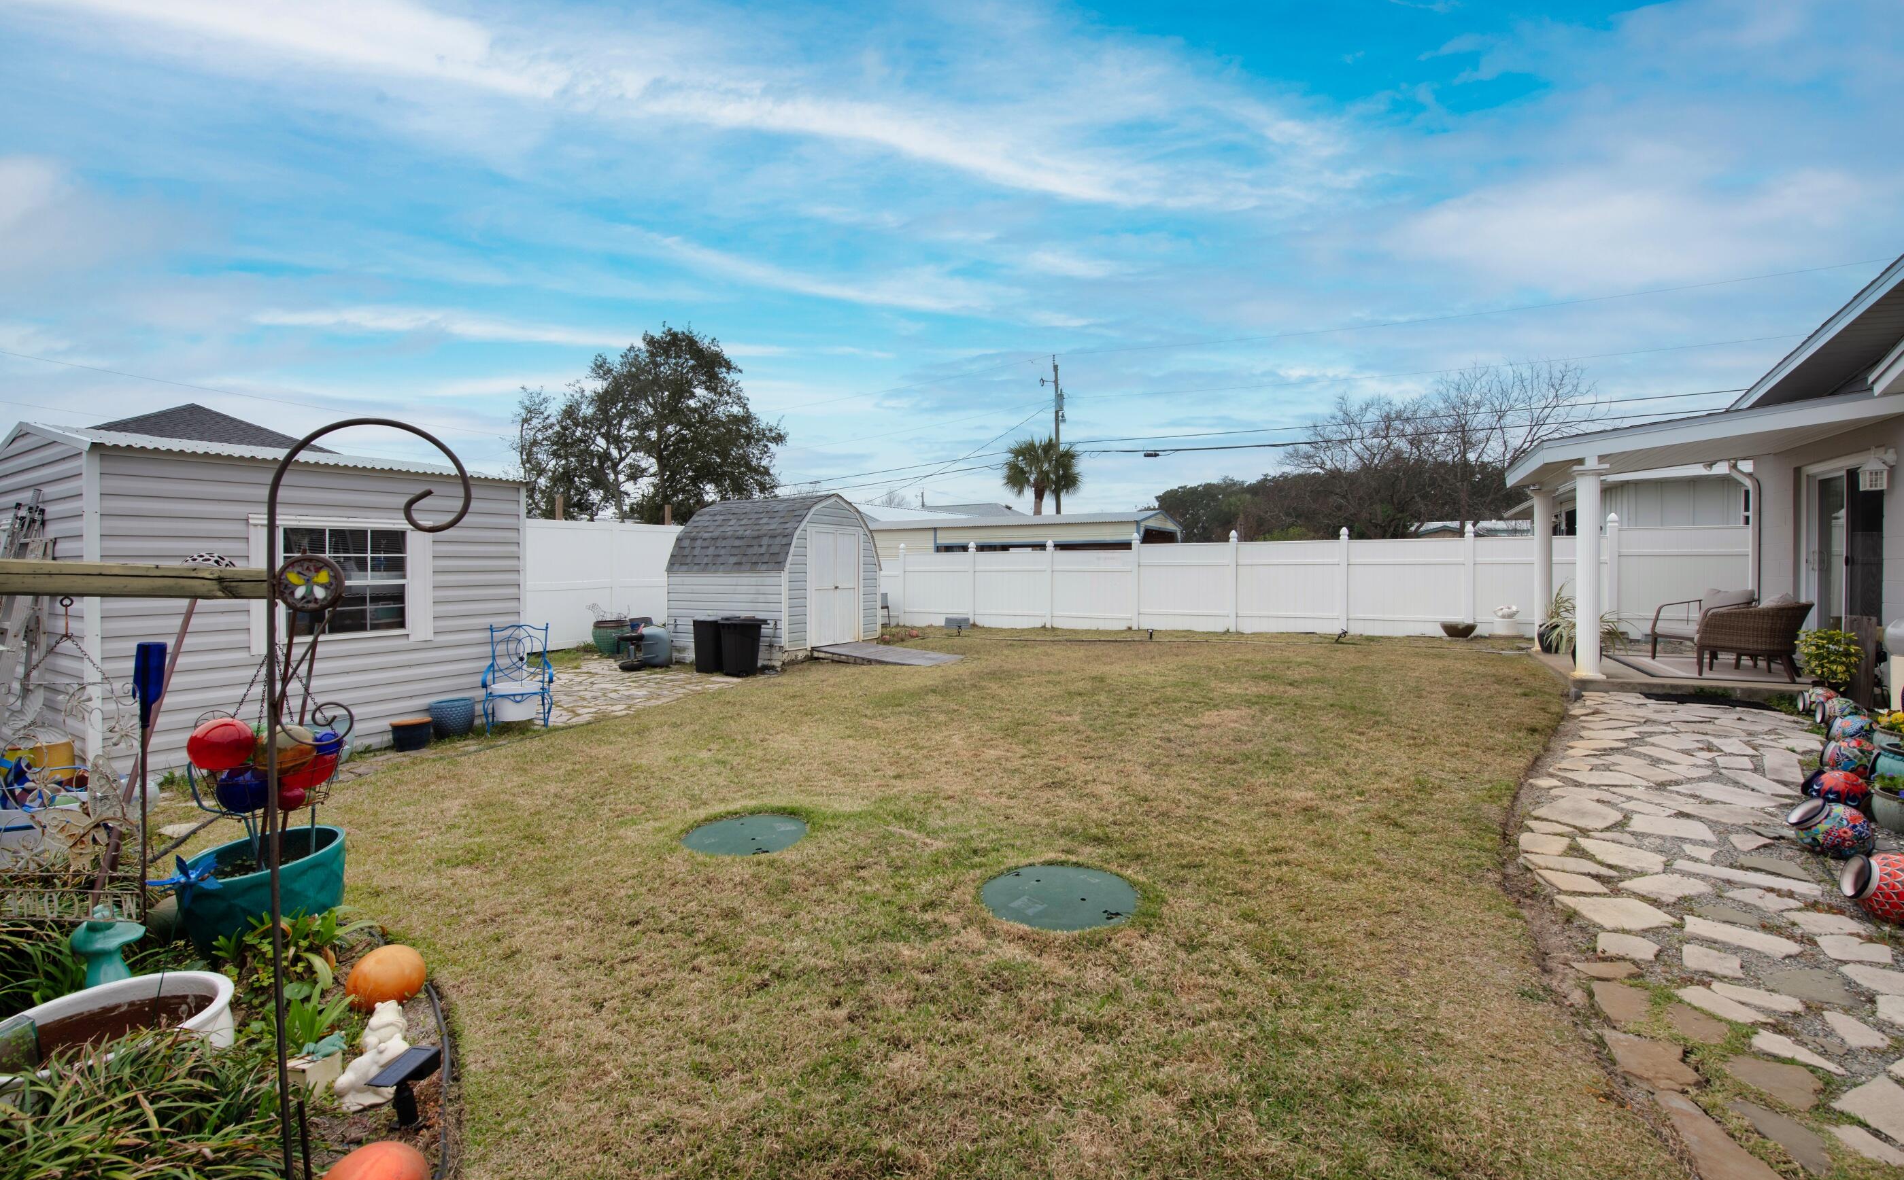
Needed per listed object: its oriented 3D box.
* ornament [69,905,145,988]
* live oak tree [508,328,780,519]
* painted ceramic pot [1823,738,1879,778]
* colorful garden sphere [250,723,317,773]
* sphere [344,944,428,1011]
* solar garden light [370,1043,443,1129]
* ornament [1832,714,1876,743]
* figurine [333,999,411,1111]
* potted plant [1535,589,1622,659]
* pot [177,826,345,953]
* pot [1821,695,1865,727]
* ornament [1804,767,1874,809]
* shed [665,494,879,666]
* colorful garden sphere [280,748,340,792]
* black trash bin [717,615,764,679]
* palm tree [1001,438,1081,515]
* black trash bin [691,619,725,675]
[{"bbox_3d":[-2.524,1.102,2.212,0.145,0.326,0.145,1,2,41],"label":"ornament"},{"bbox_3d":[-10.224,-4.000,25.000,9.000,9.600,8.500,0,1,-17],"label":"live oak tree"},{"bbox_3d":[5.991,1.119,4.937,0.255,0.255,0.255,-1,13,-39],"label":"painted ceramic pot"},{"bbox_3d":[-2.387,0.569,2.652,0.172,0.172,0.172,-1,2,-43],"label":"colorful garden sphere"},{"bbox_3d":[-1.754,1.211,2.300,0.200,0.200,0.200,0,1,0],"label":"sphere"},{"bbox_3d":[-1.308,1.209,1.770,0.085,0.154,0.140,0,1,5],"label":"solar garden light"},{"bbox_3d":[6.290,0.995,5.160,0.235,0.235,0.220,1,11,-36],"label":"ornament"},{"bbox_3d":[-1.515,1.218,1.930,0.160,0.180,0.130,-1,2,-42],"label":"figurine"},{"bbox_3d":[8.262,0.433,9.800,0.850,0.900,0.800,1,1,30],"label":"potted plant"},{"bbox_3d":[-2.537,1.117,2.745,0.468,0.290,0.567,-1,2,-26],"label":"pot"},{"bbox_3d":[7.846,1.081,6.521,0.280,0.250,0.250,10,8,39],"label":"pot"},{"bbox_3d":[4.975,1.130,4.150,0.250,0.250,0.250,0,22,-41],"label":"ornament"},{"bbox_3d":[-2.846,-0.237,12.115,2.460,2.585,2.450,1,2,29],"label":"shed"},{"bbox_3d":[-2.395,0.659,2.757,0.176,0.176,0.176,-1,2,-43],"label":"colorful garden sphere"},{"bbox_3d":[-2.842,0.771,10.100,0.480,0.830,0.540,1,2,42],"label":"black trash bin"},{"bbox_3d":[3.587,-2.700,30.000,3.200,6.800,3.200,0,1,0],"label":"palm tree"},{"bbox_3d":[-3.323,0.784,10.400,0.460,0.780,0.500,1,2,42],"label":"black trash bin"}]

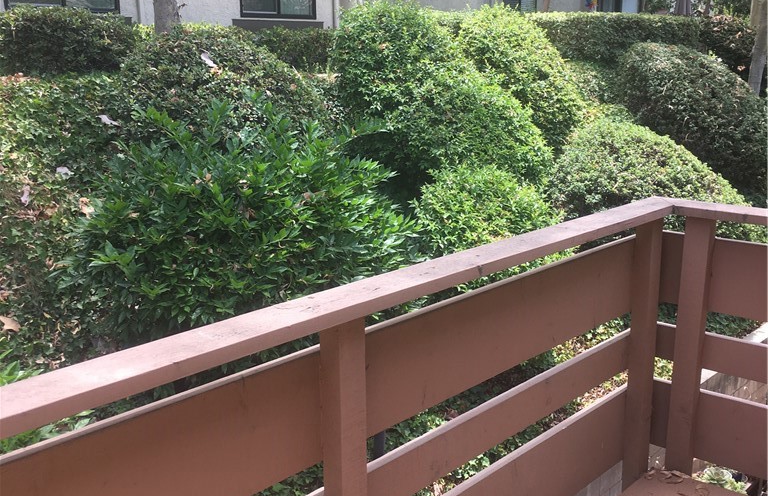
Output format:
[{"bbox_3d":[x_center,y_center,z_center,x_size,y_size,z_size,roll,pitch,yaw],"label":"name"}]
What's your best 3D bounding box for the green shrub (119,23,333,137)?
[{"bbox_3d":[-1.373,-1.502,7.602,1.850,0.910,1.450,-3,13,-10],"label":"green shrub"}]

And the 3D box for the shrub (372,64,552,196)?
[{"bbox_3d":[0.548,-0.877,6.454,1.400,0.927,1.250,1,13,5],"label":"shrub"}]

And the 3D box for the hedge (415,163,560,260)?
[{"bbox_3d":[0.564,-0.116,4.728,0.850,0.691,0.800,1,13,7],"label":"hedge"}]

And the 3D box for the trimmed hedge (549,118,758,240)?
[{"bbox_3d":[1.888,-0.522,6.085,1.450,0.759,1.300,3,14,17],"label":"trimmed hedge"}]

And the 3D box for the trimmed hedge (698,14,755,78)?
[{"bbox_3d":[6.411,-3.811,16.121,1.150,1.078,1.100,4,14,21],"label":"trimmed hedge"}]

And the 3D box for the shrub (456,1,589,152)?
[{"bbox_3d":[1.303,-1.736,8.547,1.400,1.310,1.350,1,13,8],"label":"shrub"}]

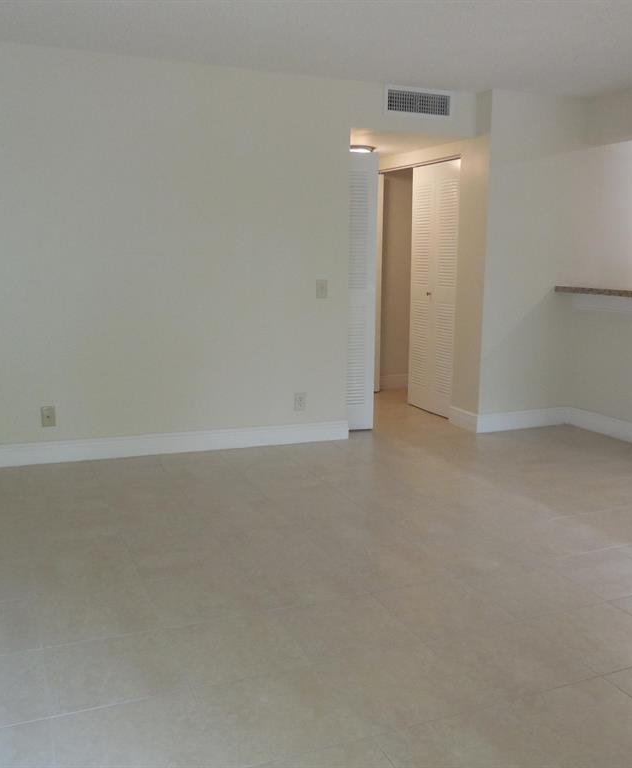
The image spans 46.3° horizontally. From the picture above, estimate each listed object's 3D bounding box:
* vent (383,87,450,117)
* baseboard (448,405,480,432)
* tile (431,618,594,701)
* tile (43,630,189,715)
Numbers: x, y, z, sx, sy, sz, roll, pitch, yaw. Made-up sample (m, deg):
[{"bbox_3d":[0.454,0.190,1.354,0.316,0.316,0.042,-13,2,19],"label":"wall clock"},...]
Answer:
[{"bbox_3d":[0.728,-1.965,5.205,0.540,0.180,0.028,-3,10,-23],"label":"vent"},{"bbox_3d":[1.154,0.277,5.761,0.016,0.142,0.364,-3,10,-23],"label":"baseboard"},{"bbox_3d":[0.626,0.896,2.417,0.396,0.012,0.396,-3,10,-23],"label":"tile"},{"bbox_3d":[-0.628,0.884,2.289,0.399,0.010,0.399,-3,10,-22],"label":"tile"}]

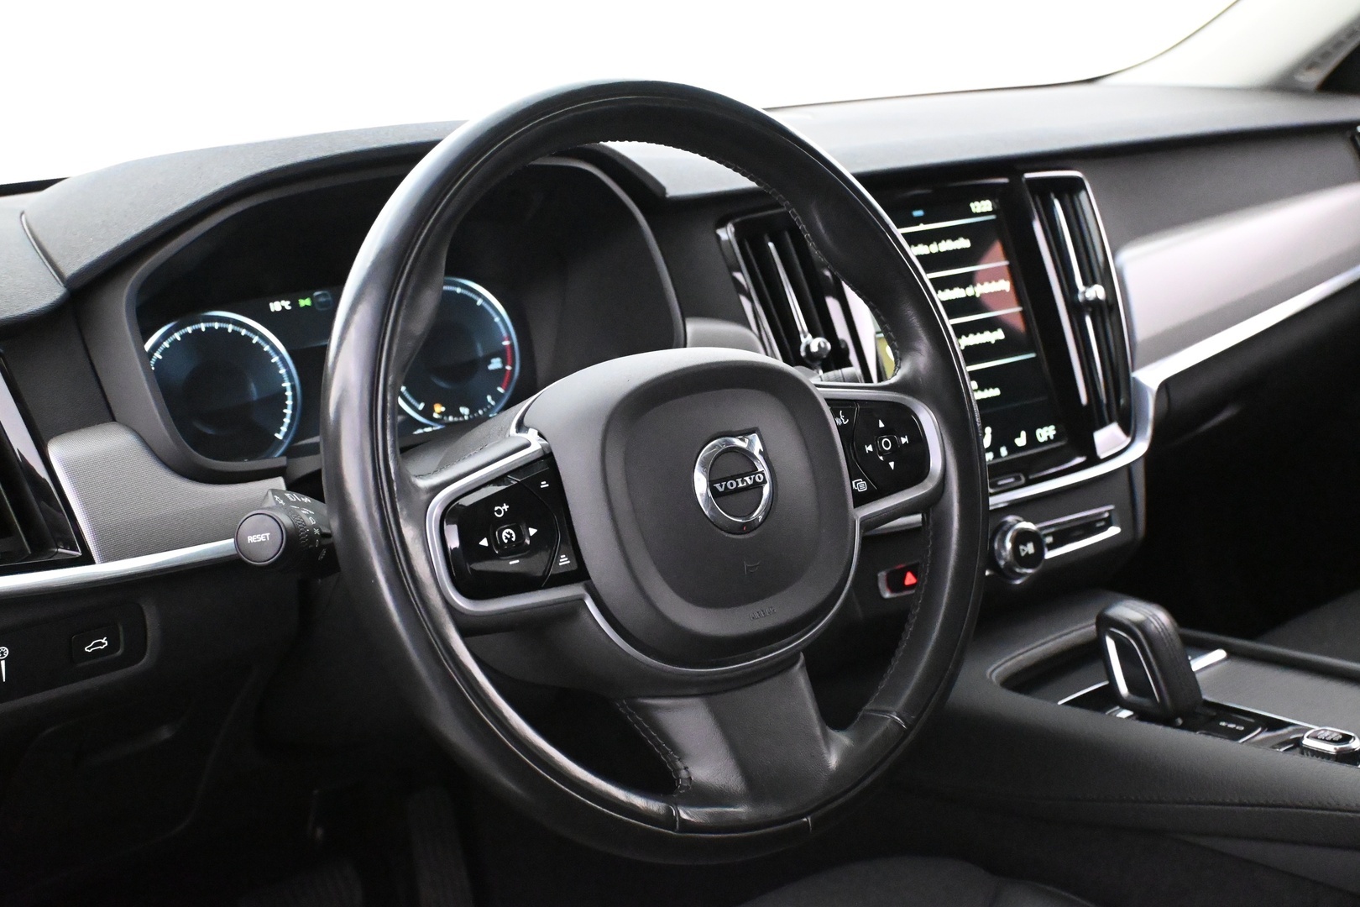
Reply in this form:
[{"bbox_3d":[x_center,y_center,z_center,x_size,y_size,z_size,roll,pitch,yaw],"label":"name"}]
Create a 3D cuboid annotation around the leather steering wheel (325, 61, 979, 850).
[{"bbox_3d":[0.001,0.005,0.749,0.376,0.376,0.085,-13,-2,-36],"label":"leather steering wheel"}]

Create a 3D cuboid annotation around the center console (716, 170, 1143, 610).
[{"bbox_3d":[0.182,-0.042,1.106,0.360,0.275,0.110,-13,-1,-36],"label":"center console"}]

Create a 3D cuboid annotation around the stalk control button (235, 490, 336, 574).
[{"bbox_3d":[-0.179,0.037,0.708,0.040,0.040,0.055,4,8,14],"label":"stalk control button"}]

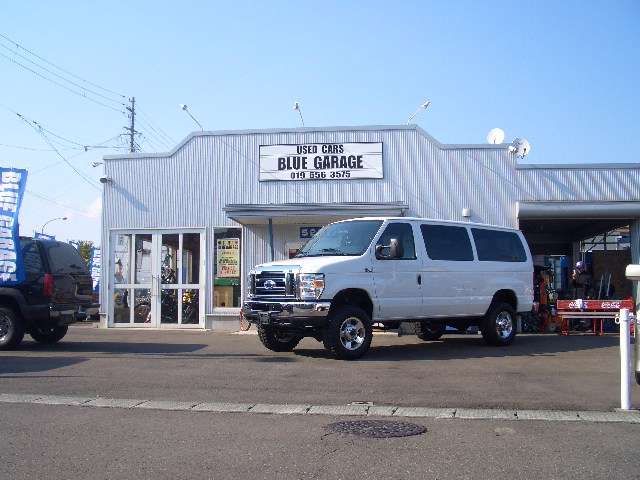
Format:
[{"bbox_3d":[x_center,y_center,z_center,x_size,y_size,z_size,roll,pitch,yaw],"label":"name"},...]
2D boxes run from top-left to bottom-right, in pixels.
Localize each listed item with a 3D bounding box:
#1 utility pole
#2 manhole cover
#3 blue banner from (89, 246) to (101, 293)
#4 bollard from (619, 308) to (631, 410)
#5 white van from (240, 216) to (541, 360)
[{"bbox_3d":[-12.026,-2.426,41.458,0.900,13.690,0.700,0,-5,0],"label":"utility pole"},{"bbox_3d":[0.422,1.406,4.749,0.720,0.030,0.720,0,-5,0],"label":"manhole cover"},{"bbox_3d":[-8.538,1.159,25.000,0.600,1.800,0.050,0,-5,-3],"label":"blue banner"},{"bbox_3d":[2.593,1.014,5.490,0.080,0.850,0.080,1,-5,0],"label":"bollard"},{"bbox_3d":[1.440,0.799,11.461,5.500,2.200,2.080,3,-6,-36],"label":"white van"}]

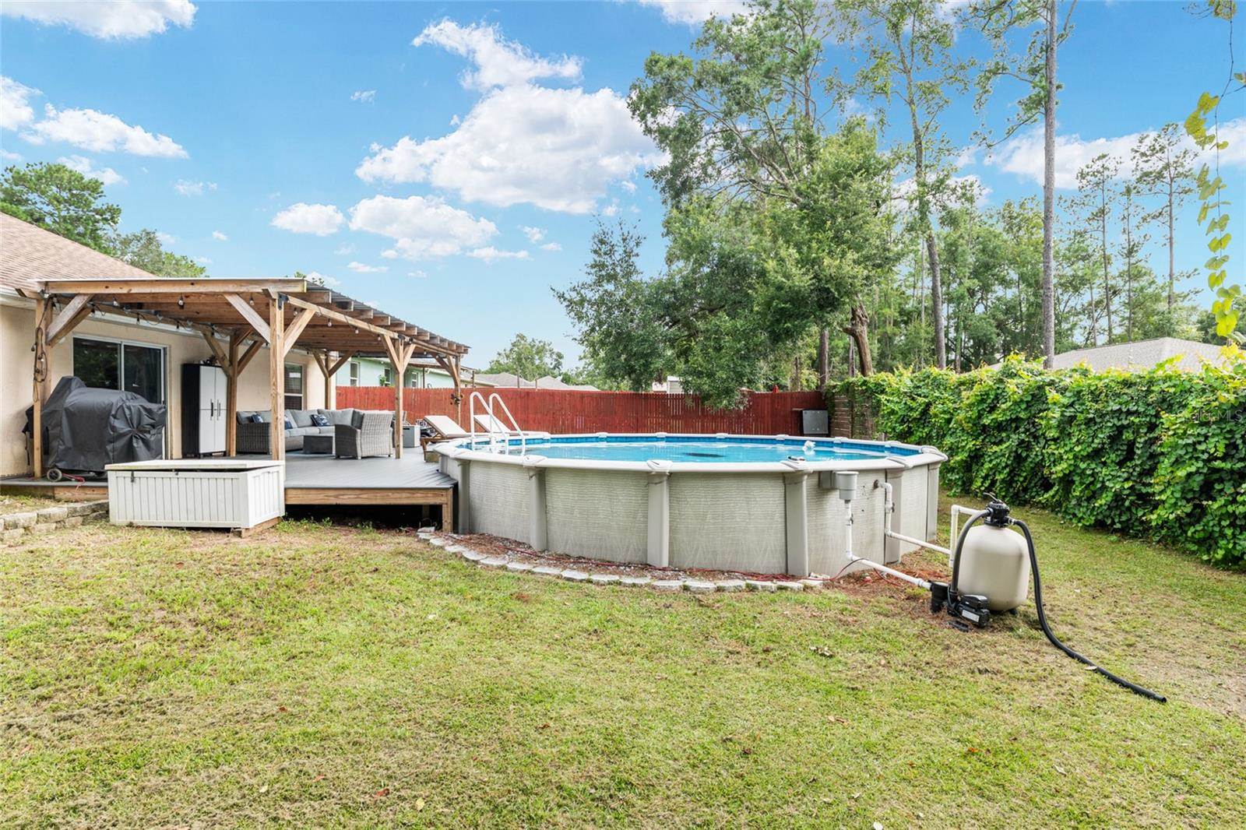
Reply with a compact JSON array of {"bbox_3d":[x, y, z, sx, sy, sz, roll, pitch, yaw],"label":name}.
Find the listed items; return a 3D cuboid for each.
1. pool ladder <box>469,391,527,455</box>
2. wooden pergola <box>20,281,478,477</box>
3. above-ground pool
[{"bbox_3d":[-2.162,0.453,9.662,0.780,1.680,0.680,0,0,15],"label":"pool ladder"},{"bbox_3d":[-5.908,-0.469,11.048,3.700,2.620,7.700,0,0,0],"label":"wooden pergola"},{"bbox_3d":[0.926,0.980,8.854,7.400,1.080,7.400,0,0,0],"label":"above-ground pool"}]

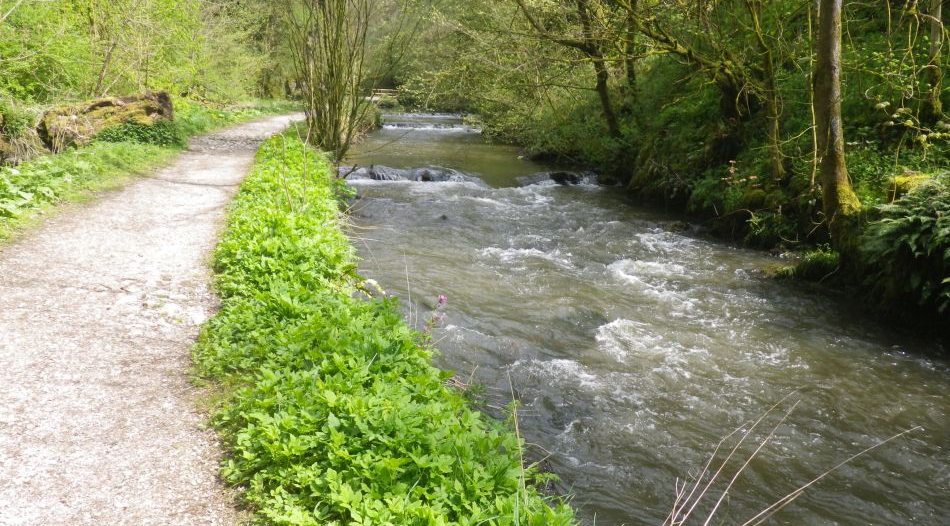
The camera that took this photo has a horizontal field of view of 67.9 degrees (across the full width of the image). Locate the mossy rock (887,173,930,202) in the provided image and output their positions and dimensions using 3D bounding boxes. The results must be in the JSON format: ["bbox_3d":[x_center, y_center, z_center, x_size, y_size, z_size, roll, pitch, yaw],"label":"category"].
[{"bbox_3d":[5.422,-0.930,8.800,0.560,0.350,0.450,9,17,31],"label":"mossy rock"}]

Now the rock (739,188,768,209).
[{"bbox_3d":[4.305,-0.997,10.900,0.460,0.290,0.400,6,15,21],"label":"rock"}]

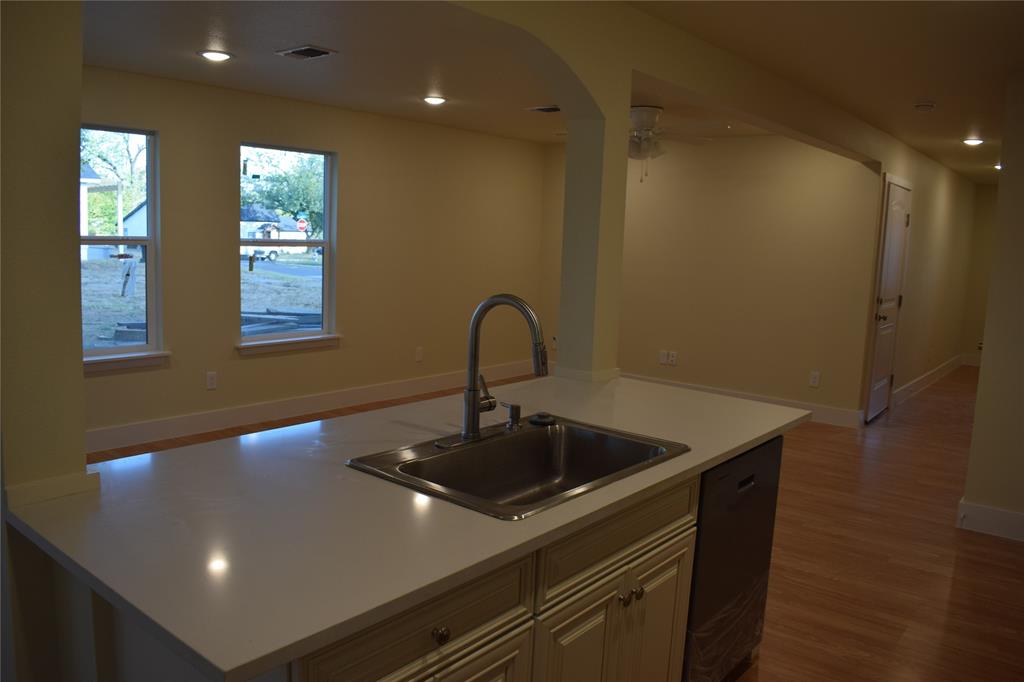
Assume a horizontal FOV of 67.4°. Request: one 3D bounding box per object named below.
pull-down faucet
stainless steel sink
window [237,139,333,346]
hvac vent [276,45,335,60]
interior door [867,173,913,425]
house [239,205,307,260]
[{"bbox_3d":[0.003,0.081,2.172,0.290,0.425,0.130,8,10,39],"label":"pull-down faucet"},{"bbox_3d":[0.050,0.408,2.098,0.562,0.210,0.835,8,10,39],"label":"stainless steel sink"},{"bbox_3d":[-1.732,-0.729,5.912,0.110,1.460,0.860,8,10,39],"label":"window"},{"bbox_3d":[-1.091,-1.542,4.127,0.320,0.025,0.185,8,10,39],"label":"hvac vent"},{"bbox_3d":[3.365,-0.338,6.893,0.050,2.040,0.790,8,10,39],"label":"interior door"},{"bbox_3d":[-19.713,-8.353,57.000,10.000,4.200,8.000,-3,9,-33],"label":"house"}]

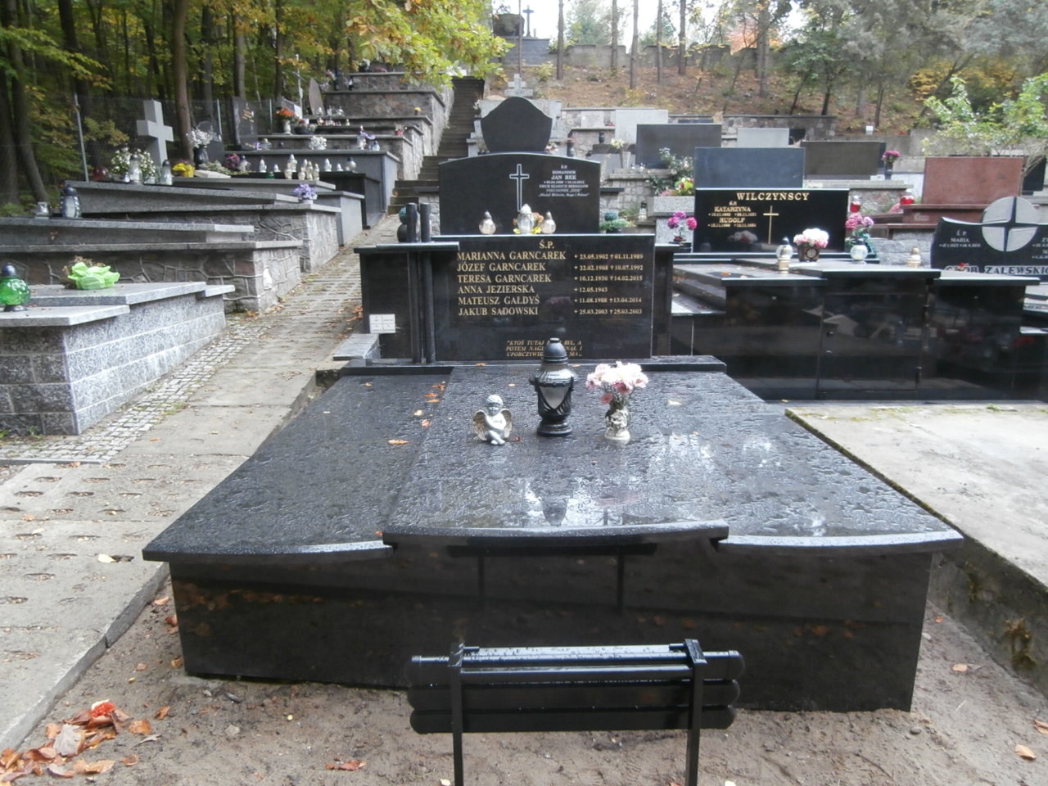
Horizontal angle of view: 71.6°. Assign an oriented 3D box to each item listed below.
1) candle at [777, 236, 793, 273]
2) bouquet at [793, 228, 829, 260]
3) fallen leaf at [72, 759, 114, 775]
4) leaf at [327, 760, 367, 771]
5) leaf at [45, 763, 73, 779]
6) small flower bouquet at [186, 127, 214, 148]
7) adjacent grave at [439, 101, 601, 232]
[{"bbox_3d":[1.962,-1.037,5.467,0.124,0.279,0.120,-1,13,-1],"label":"candle"},{"bbox_3d":[2.341,-1.212,5.927,0.296,0.262,0.240,-1,13,-1],"label":"bouquet"},{"bbox_3d":[-1.126,0.977,1.899,0.112,0.025,0.060,-1,13,-1],"label":"fallen leaf"},{"bbox_3d":[-0.479,1.007,1.965,0.105,0.020,0.050,-1,13,-1],"label":"leaf"},{"bbox_3d":[-1.208,0.980,1.885,0.078,0.025,0.050,-1,13,-1],"label":"leaf"},{"bbox_3d":[-4.829,-3.806,10.810,0.400,0.320,0.380,-6,14,-21],"label":"small flower bouquet"},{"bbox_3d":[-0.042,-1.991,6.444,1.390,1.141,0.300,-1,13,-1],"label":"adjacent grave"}]

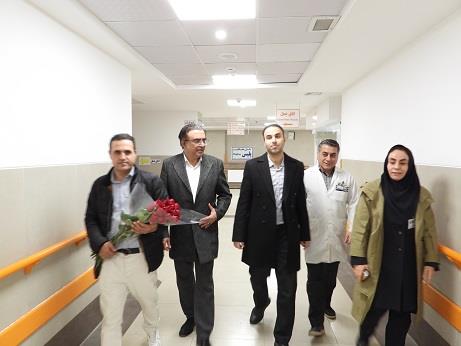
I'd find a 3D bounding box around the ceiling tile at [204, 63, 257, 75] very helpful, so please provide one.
[{"bbox_3d":[0.014,-1.277,3.911,0.600,0.020,0.600,0,4,4],"label":"ceiling tile"}]

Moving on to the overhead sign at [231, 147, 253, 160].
[{"bbox_3d":[0.301,-0.484,8.185,0.551,0.339,0.030,0,4,4],"label":"overhead sign"}]

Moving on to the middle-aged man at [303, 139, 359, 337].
[{"bbox_3d":[0.900,0.548,2.936,0.530,1.703,0.480,1,4,9],"label":"middle-aged man"}]

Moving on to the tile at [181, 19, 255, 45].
[{"bbox_3d":[-0.071,-1.199,2.727,0.600,0.020,0.600,0,4,4],"label":"tile"}]

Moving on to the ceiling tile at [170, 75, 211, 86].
[{"bbox_3d":[-0.542,-1.320,4.546,0.600,0.020,0.600,0,4,4],"label":"ceiling tile"}]

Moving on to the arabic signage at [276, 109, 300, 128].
[{"bbox_3d":[1.015,-0.957,5.641,0.432,0.351,0.030,0,4,4],"label":"arabic signage"}]

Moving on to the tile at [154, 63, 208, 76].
[{"bbox_3d":[-0.584,-1.281,3.954,0.600,0.020,0.600,0,4,4],"label":"tile"}]

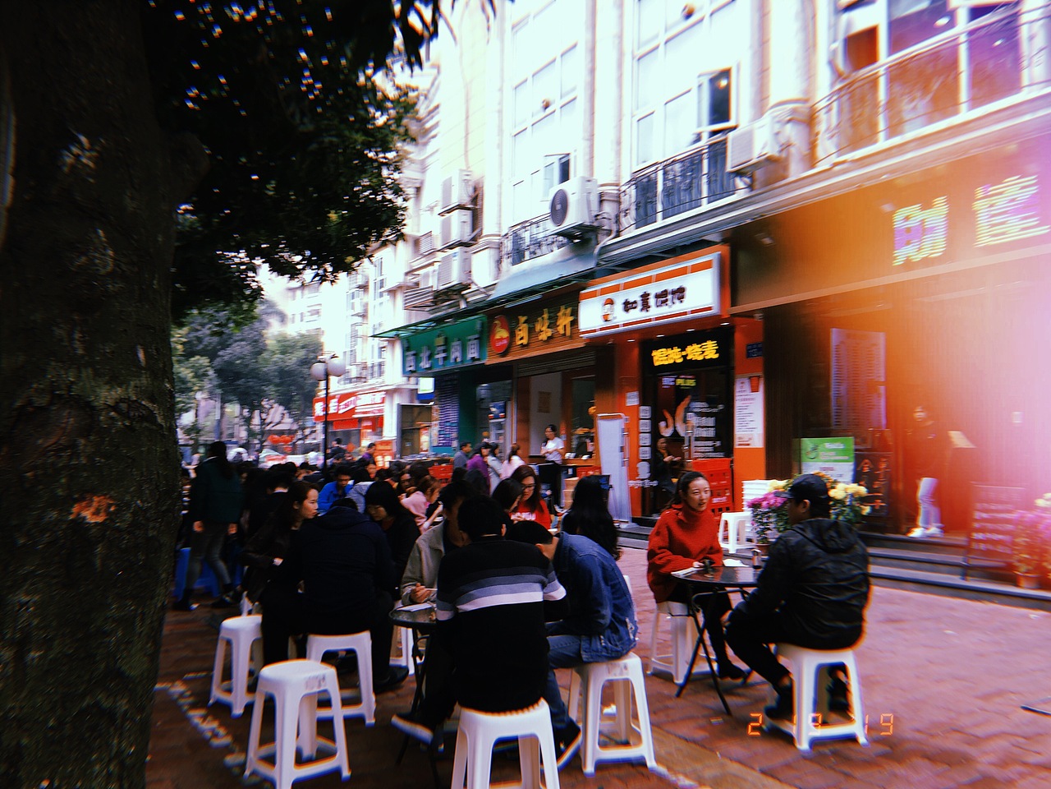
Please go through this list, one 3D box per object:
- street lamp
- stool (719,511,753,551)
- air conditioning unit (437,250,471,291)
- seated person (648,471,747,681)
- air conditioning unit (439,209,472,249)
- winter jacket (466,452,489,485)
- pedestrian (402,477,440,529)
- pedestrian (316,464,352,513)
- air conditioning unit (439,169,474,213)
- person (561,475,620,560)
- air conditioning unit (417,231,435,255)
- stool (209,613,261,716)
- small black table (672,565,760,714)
[{"bbox_3d":[-3.786,0.845,16.780,0.360,3.320,0.980,2,-4,-31],"label":"street lamp"},{"bbox_3d":[2.790,1.817,11.605,0.345,0.460,0.345,1,-4,-15],"label":"stool"},{"bbox_3d":[-1.407,-2.492,17.769,0.350,0.680,0.920,2,-4,-31],"label":"air conditioning unit"},{"bbox_3d":[1.120,1.150,5.586,0.520,1.310,0.700,3,-5,-41],"label":"seated person"},{"bbox_3d":[-1.464,-3.534,18.929,0.330,0.650,0.880,2,-4,-31],"label":"air conditioning unit"},{"bbox_3d":[-0.750,1.232,13.750,0.400,0.680,0.420,0,-4,-6],"label":"winter jacket"},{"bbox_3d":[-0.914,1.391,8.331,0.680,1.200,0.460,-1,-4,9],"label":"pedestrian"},{"bbox_3d":[-1.752,1.312,8.080,0.500,1.280,0.660,1,-4,-17],"label":"pedestrian"},{"bbox_3d":[-1.376,-4.078,17.882,0.340,0.640,0.840,2,-4,-31],"label":"air conditioning unit"},{"bbox_3d":[0.395,1.219,6.267,0.480,1.290,0.680,2,-4,-24],"label":"person"},{"bbox_3d":[-2.104,-3.268,19.354,0.290,0.470,0.700,2,-4,-31],"label":"air conditioning unit"},{"bbox_3d":[-1.564,1.538,5.016,0.345,0.460,0.345,4,-5,-45],"label":"stool"},{"bbox_3d":[1.250,1.419,5.197,0.720,0.720,0.720,-4,-5,45],"label":"small black table"}]

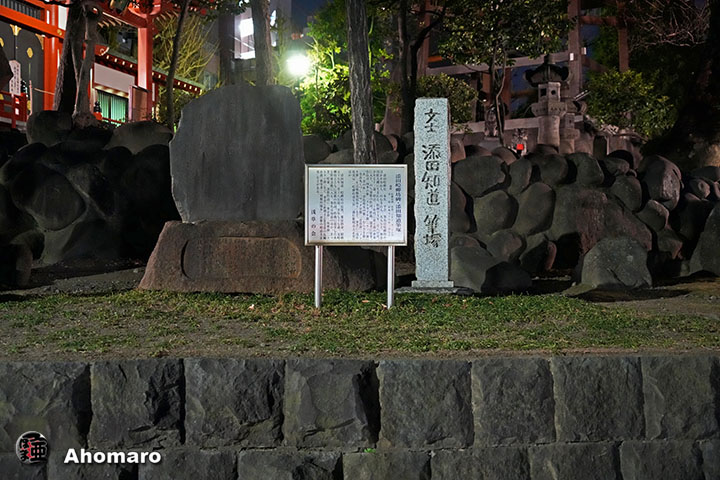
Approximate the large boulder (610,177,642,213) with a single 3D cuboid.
[{"bbox_3d":[3.210,-0.548,10.600,0.385,0.434,0.400,0,0,0],"label":"large boulder"}]

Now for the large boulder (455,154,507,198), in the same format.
[{"bbox_3d":[1.452,-0.777,10.600,0.626,0.506,0.500,0,0,0],"label":"large boulder"}]

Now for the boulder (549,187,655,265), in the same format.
[{"bbox_3d":[2.761,-0.155,10.100,1.194,0.964,0.850,0,0,0],"label":"boulder"}]

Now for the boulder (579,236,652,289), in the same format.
[{"bbox_3d":[2.653,0.233,9.100,0.745,0.538,0.600,0,0,0],"label":"boulder"}]

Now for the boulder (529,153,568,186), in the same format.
[{"bbox_3d":[2.314,-0.865,10.800,0.491,0.417,0.450,0,0,0],"label":"boulder"}]

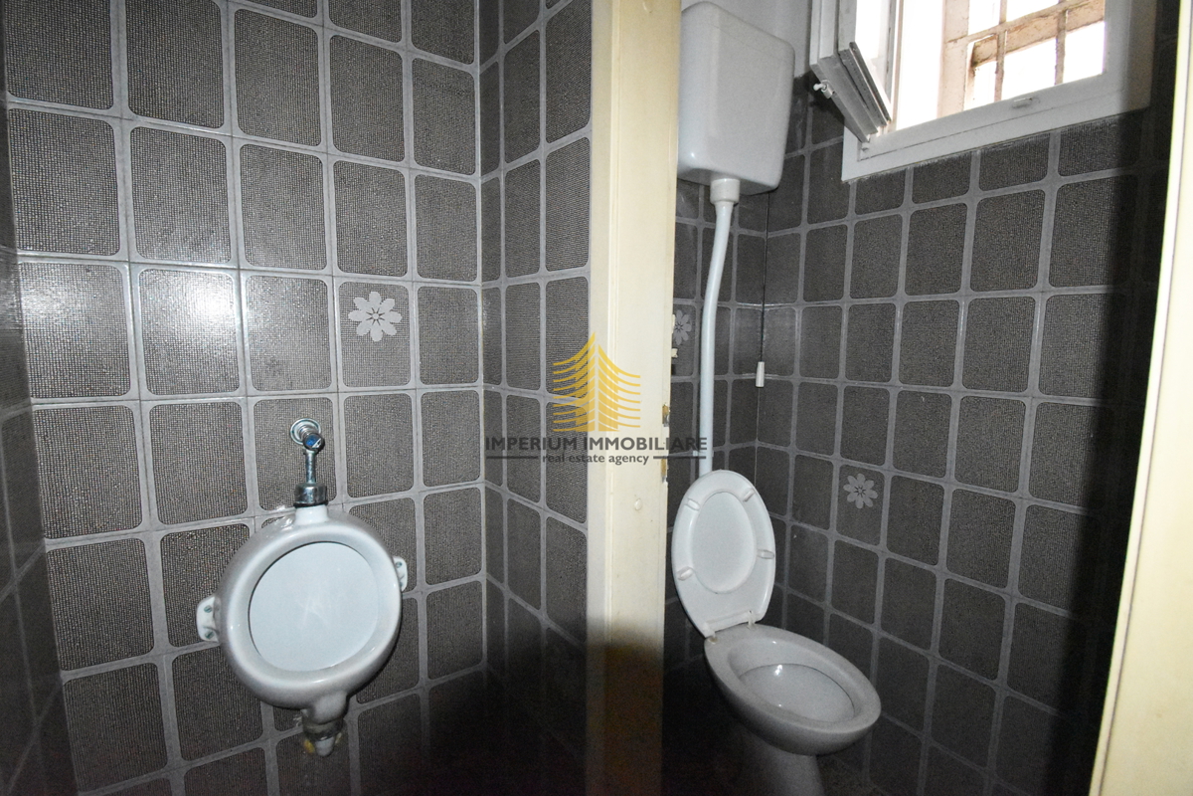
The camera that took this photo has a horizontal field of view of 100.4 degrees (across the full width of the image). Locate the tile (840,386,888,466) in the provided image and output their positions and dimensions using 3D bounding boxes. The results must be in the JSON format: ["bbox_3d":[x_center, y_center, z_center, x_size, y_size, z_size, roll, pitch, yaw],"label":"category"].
[{"bbox_3d":[0.754,0.075,1.400,0.010,0.212,0.127,-3,7,-33],"label":"tile"}]

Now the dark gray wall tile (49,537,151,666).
[{"bbox_3d":[-0.788,0.327,0.791,0.118,0.196,0.010,-3,7,-31],"label":"dark gray wall tile"}]

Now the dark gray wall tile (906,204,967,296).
[{"bbox_3d":[0.823,-0.353,1.208,0.012,0.203,0.131,-3,7,-32],"label":"dark gray wall tile"}]

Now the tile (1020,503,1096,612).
[{"bbox_3d":[0.940,0.322,1.009,0.010,0.194,0.114,-4,7,-36],"label":"tile"}]

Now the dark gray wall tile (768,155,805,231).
[{"bbox_3d":[0.602,-0.631,1.567,0.010,0.212,0.123,-3,7,-33],"label":"dark gray wall tile"}]

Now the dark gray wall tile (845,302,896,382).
[{"bbox_3d":[0.709,-0.140,1.283,0.010,0.194,0.114,-4,7,-36],"label":"dark gray wall tile"}]

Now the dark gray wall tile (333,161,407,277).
[{"bbox_3d":[-0.444,-0.346,0.979,0.131,0.203,0.012,-3,7,-32],"label":"dark gray wall tile"}]

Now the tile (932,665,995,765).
[{"bbox_3d":[0.860,0.739,1.169,0.010,0.184,0.118,-3,7,-33],"label":"tile"}]

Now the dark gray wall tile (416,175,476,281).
[{"bbox_3d":[-0.320,-0.355,1.058,0.131,0.203,0.012,-3,7,-32],"label":"dark gray wall tile"}]

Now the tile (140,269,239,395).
[{"bbox_3d":[-0.702,-0.113,0.866,0.127,0.212,0.010,-3,7,-32],"label":"tile"}]

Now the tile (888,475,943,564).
[{"bbox_3d":[0.789,0.303,1.236,0.010,0.201,0.120,-3,7,-33],"label":"tile"}]

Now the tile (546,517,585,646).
[{"bbox_3d":[-0.058,0.325,0.894,0.010,0.201,0.122,-4,8,-40],"label":"tile"}]

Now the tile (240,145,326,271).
[{"bbox_3d":[-0.573,-0.345,0.916,0.131,0.211,0.010,-3,7,-31],"label":"tile"}]

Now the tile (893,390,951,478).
[{"bbox_3d":[0.834,0.090,1.277,0.010,0.211,0.131,-3,7,-33],"label":"tile"}]

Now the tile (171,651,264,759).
[{"bbox_3d":[-0.695,0.558,0.918,0.131,0.203,0.012,-3,7,-32],"label":"tile"}]

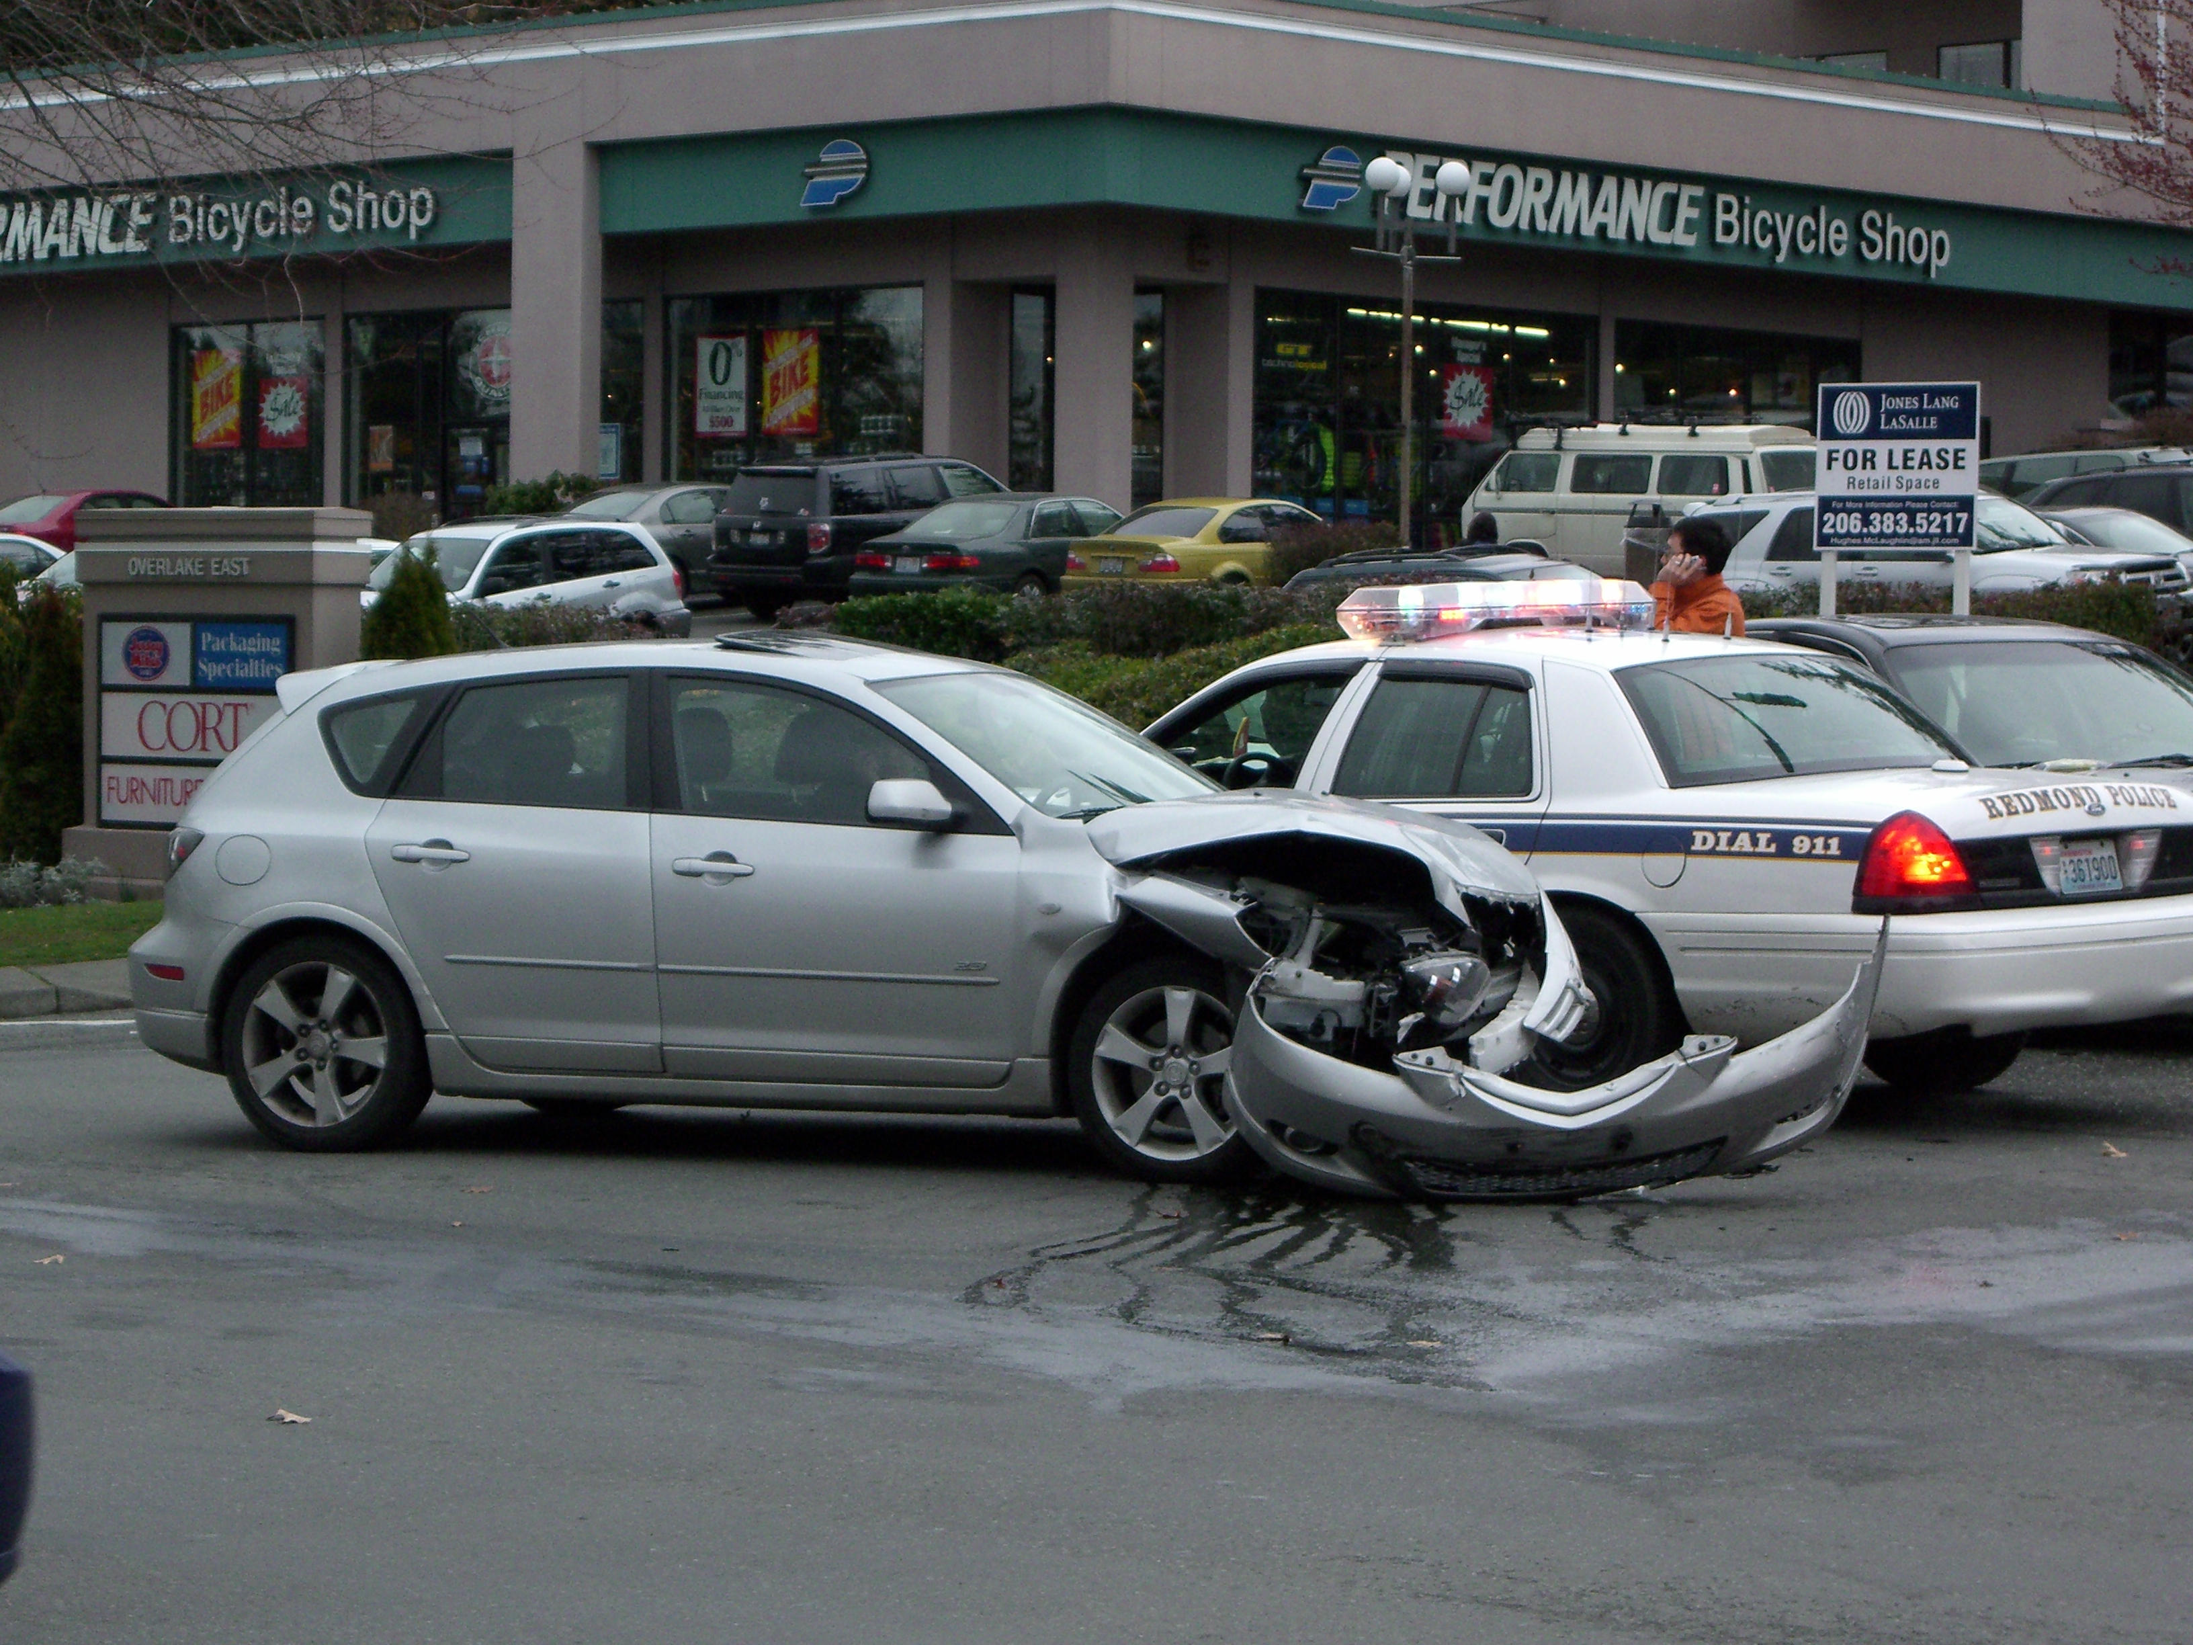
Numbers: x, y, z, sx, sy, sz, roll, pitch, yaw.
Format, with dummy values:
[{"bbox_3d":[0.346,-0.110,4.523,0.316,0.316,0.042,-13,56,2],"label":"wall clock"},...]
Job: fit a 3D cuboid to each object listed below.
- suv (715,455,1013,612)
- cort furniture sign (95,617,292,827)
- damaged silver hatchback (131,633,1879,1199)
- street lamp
[{"bbox_3d":[-2.226,-3.285,82.300,1.970,1.790,4.770,2,5,43],"label":"suv"},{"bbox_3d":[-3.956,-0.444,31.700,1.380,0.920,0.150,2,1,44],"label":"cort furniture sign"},{"bbox_3d":[-0.530,0.205,20.582,4.750,1.460,1.780,1,2,24],"label":"damaged silver hatchback"},{"bbox_3d":[3.306,-4.722,77.000,1.120,4.750,1.120,2,1,44],"label":"street lamp"}]

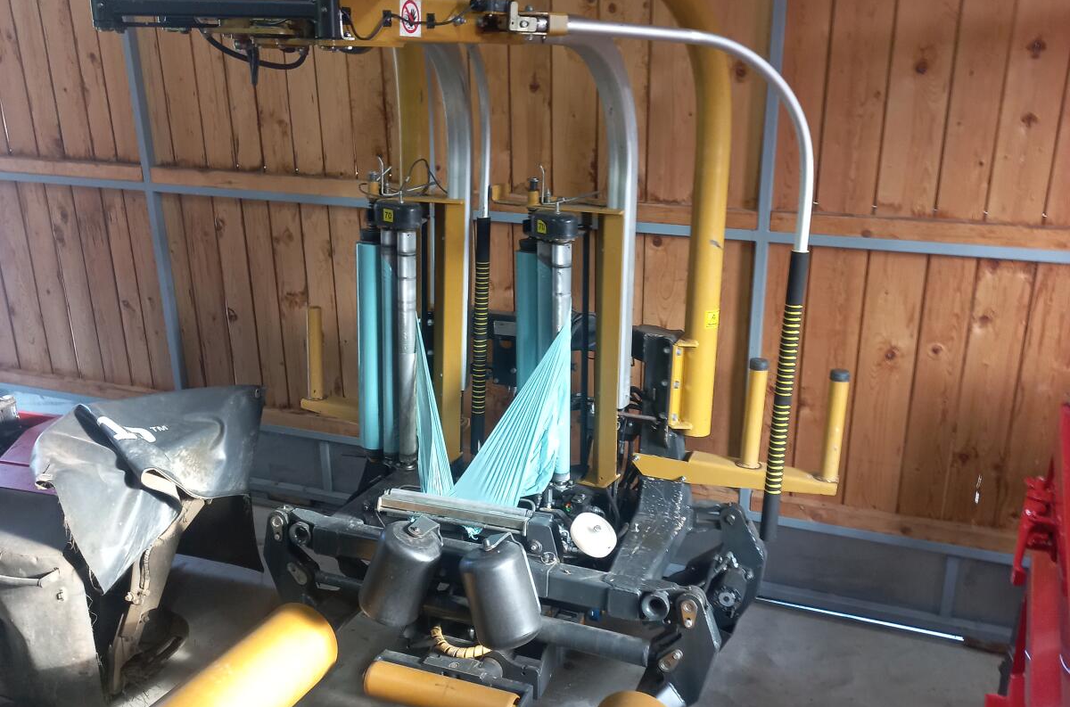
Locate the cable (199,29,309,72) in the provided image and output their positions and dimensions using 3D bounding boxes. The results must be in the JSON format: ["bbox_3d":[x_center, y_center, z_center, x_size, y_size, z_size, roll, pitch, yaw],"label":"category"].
[{"bbox_3d":[-0.551,-0.598,2.020,0.215,0.085,0.090,-6,20,-13],"label":"cable"}]

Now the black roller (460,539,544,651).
[{"bbox_3d":[-0.101,0.738,3.150,0.200,0.285,0.200,-14,2,0],"label":"black roller"}]

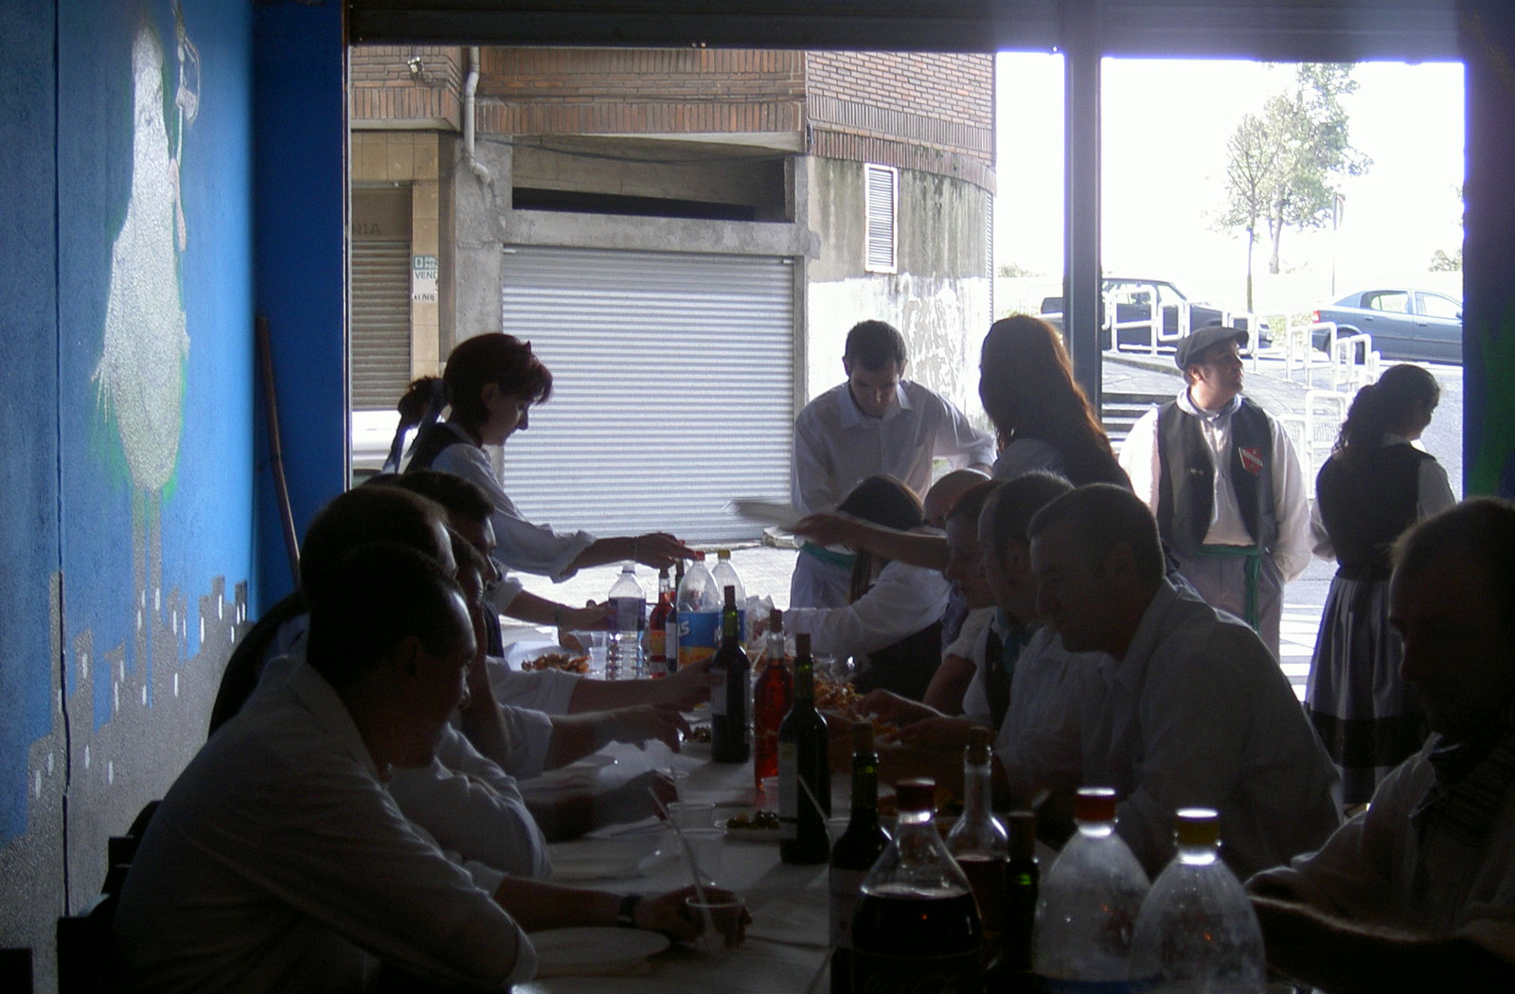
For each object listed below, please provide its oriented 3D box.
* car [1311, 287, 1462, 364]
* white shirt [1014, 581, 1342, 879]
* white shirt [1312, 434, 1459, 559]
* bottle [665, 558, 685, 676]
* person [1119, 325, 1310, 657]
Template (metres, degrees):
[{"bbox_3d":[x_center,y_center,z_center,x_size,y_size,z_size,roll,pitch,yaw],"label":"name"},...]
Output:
[{"bbox_3d":[12.025,-2.977,43.400,4.280,1.420,1.710,5,3,14],"label":"car"},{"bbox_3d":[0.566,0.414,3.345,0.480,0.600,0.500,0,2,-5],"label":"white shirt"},{"bbox_3d":[2.242,0.011,8.620,0.470,0.460,0.290,1,2,27],"label":"white shirt"},{"bbox_3d":[-0.192,0.315,6.034,0.075,0.318,0.075,0,2,0],"label":"bottle"},{"bbox_3d":[1.562,0.283,8.200,0.630,1.722,0.360,0,2,7],"label":"person"}]

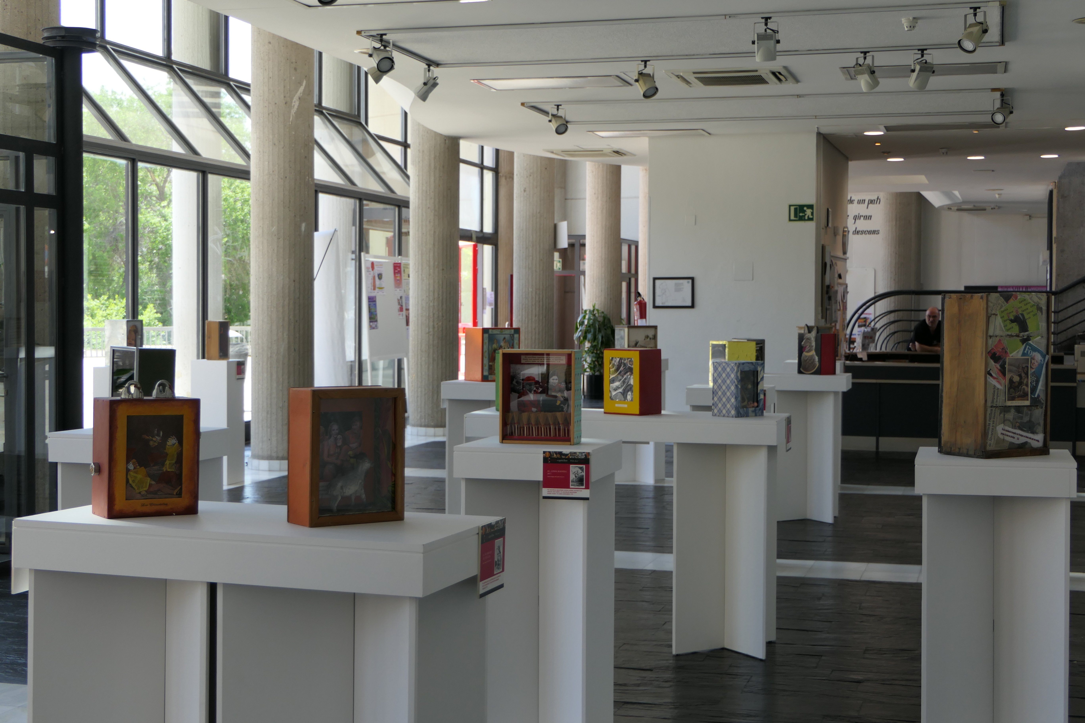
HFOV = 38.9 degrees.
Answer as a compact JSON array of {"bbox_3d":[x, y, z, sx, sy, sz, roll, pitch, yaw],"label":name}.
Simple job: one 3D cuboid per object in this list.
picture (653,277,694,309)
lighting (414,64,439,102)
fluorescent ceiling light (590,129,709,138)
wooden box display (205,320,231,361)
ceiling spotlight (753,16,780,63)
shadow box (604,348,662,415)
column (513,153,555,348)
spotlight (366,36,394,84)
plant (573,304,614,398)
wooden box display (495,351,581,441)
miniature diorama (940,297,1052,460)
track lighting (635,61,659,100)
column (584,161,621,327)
[{"bbox_3d":[1.475,-0.771,17.295,0.447,0.350,0.030,1,2,15],"label":"picture"},{"bbox_3d":[-0.925,-2.227,12.287,0.200,0.297,0.160,1,2,23],"label":"lighting"},{"bbox_3d":[1.193,-2.531,16.942,1.240,0.050,0.600,1,2,16],"label":"fluorescent ceiling light"},{"bbox_3d":[-2.685,-0.180,12.724,0.115,0.332,0.170,1,2,20],"label":"wooden box display"},{"bbox_3d":[1.459,-2.104,10.037,0.170,0.285,0.200,0,2,6],"label":"ceiling spotlight"},{"bbox_3d":[0.399,0.090,6.774,0.189,0.283,0.168,2,3,38],"label":"shadow box"},{"bbox_3d":[-0.112,-1.079,21.425,0.565,3.510,0.565,0,2,0],"label":"column"},{"bbox_3d":[-1.121,-2.107,10.667,0.170,0.300,0.210,-1,2,-22],"label":"spotlight"},{"bbox_3d":[0.847,-0.142,25.311,0.620,1.570,0.620,1,2,15],"label":"plant"},{"bbox_3d":[-0.004,0.121,5.351,0.261,0.322,0.134,1,2,12],"label":"wooden box display"},{"bbox_3d":[1.443,0.041,4.901,0.275,0.510,0.190,-1,2,-31],"label":"miniature diorama"},{"bbox_3d":[0.800,-2.173,11.846,0.160,0.292,0.200,-1,2,-31],"label":"track lighting"},{"bbox_3d":[1.026,-1.472,25.864,0.600,4.200,0.600,1,2,15],"label":"column"}]

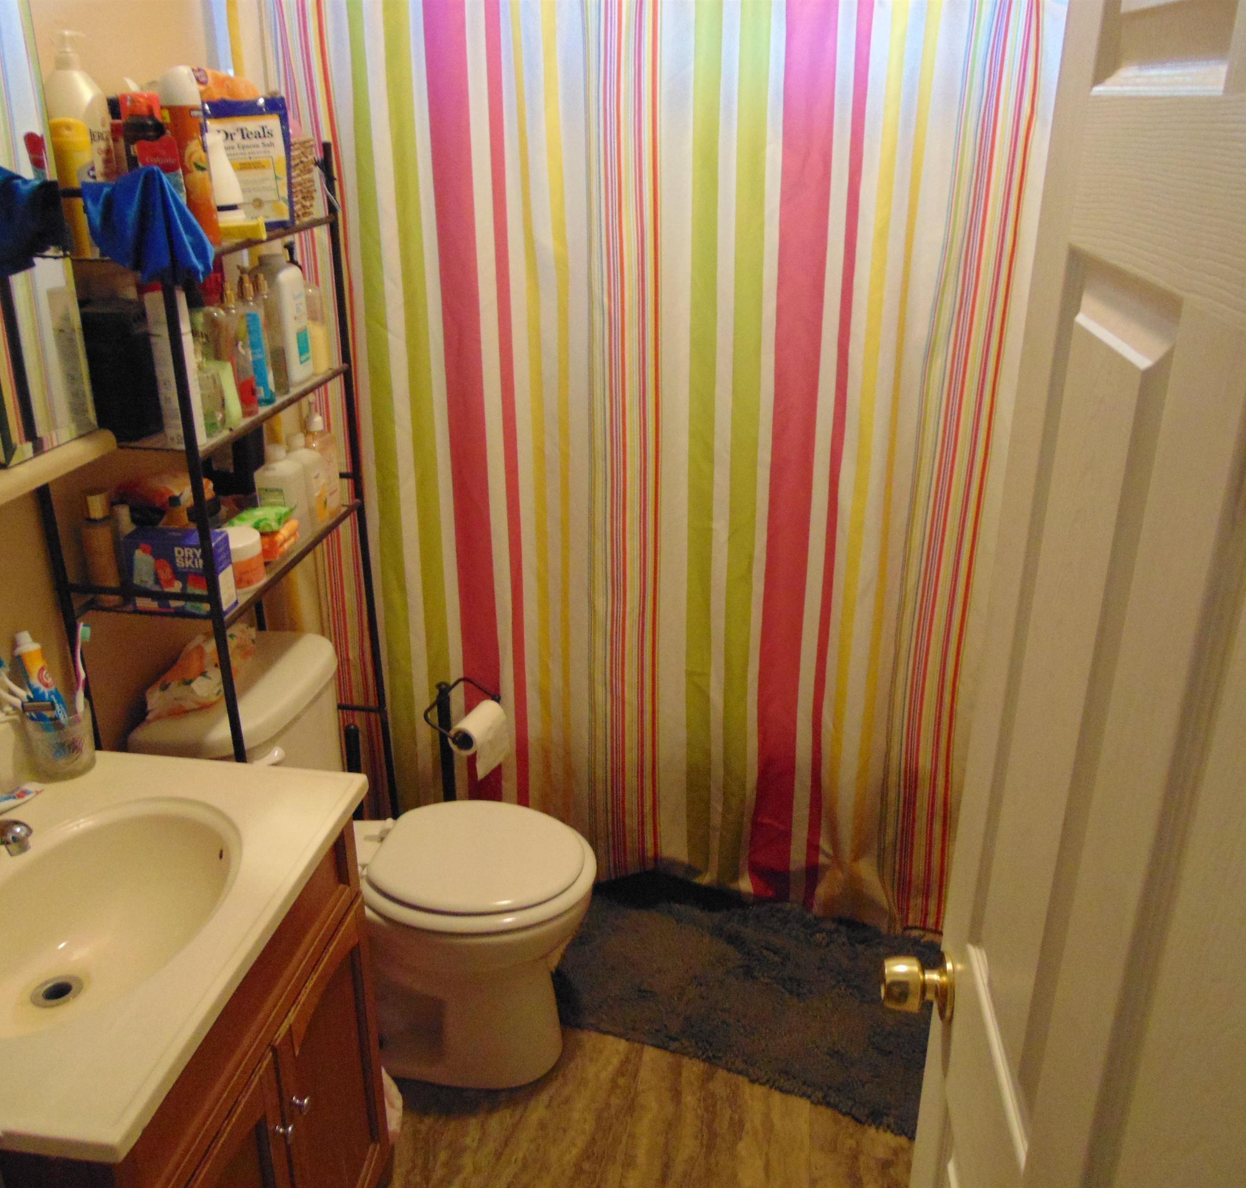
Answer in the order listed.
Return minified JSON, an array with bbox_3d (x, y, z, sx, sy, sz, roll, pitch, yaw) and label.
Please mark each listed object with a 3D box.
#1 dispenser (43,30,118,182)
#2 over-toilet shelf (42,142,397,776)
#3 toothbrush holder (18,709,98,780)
[{"bbox_3d":[-0.690,-0.579,1.477,0.059,0.261,0.082,3,24,8],"label":"dispenser"},{"bbox_3d":[-0.642,0.094,1.968,0.251,1.605,0.581,3,24,8],"label":"over-toilet shelf"},{"bbox_3d":[-0.789,0.205,1.608,0.084,0.093,0.084,3,24,8],"label":"toothbrush holder"}]

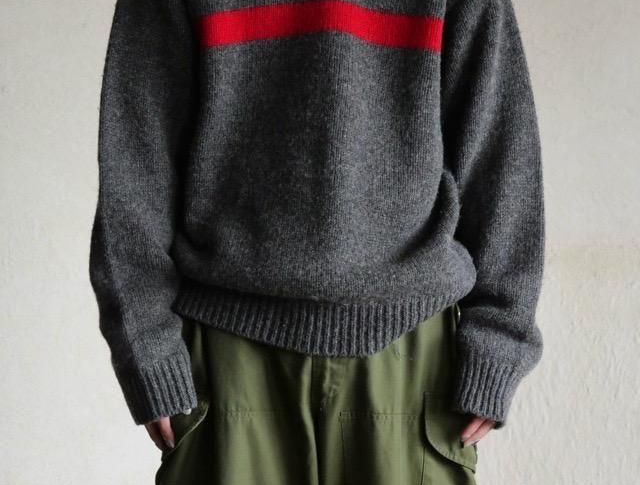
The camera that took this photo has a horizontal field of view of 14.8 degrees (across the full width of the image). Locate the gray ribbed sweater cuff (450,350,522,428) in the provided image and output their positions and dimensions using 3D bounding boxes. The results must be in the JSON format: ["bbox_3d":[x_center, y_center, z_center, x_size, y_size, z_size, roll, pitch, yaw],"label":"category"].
[{"bbox_3d":[0.227,0.200,3.360,0.082,0.075,0.090,14,-12,0],"label":"gray ribbed sweater cuff"}]

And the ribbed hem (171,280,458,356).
[{"bbox_3d":[-0.005,0.099,3.260,0.370,0.095,0.250,0,2,-2],"label":"ribbed hem"}]

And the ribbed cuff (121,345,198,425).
[{"bbox_3d":[-0.210,0.187,3.230,0.083,0.080,0.085,-15,-10,-6],"label":"ribbed cuff"}]

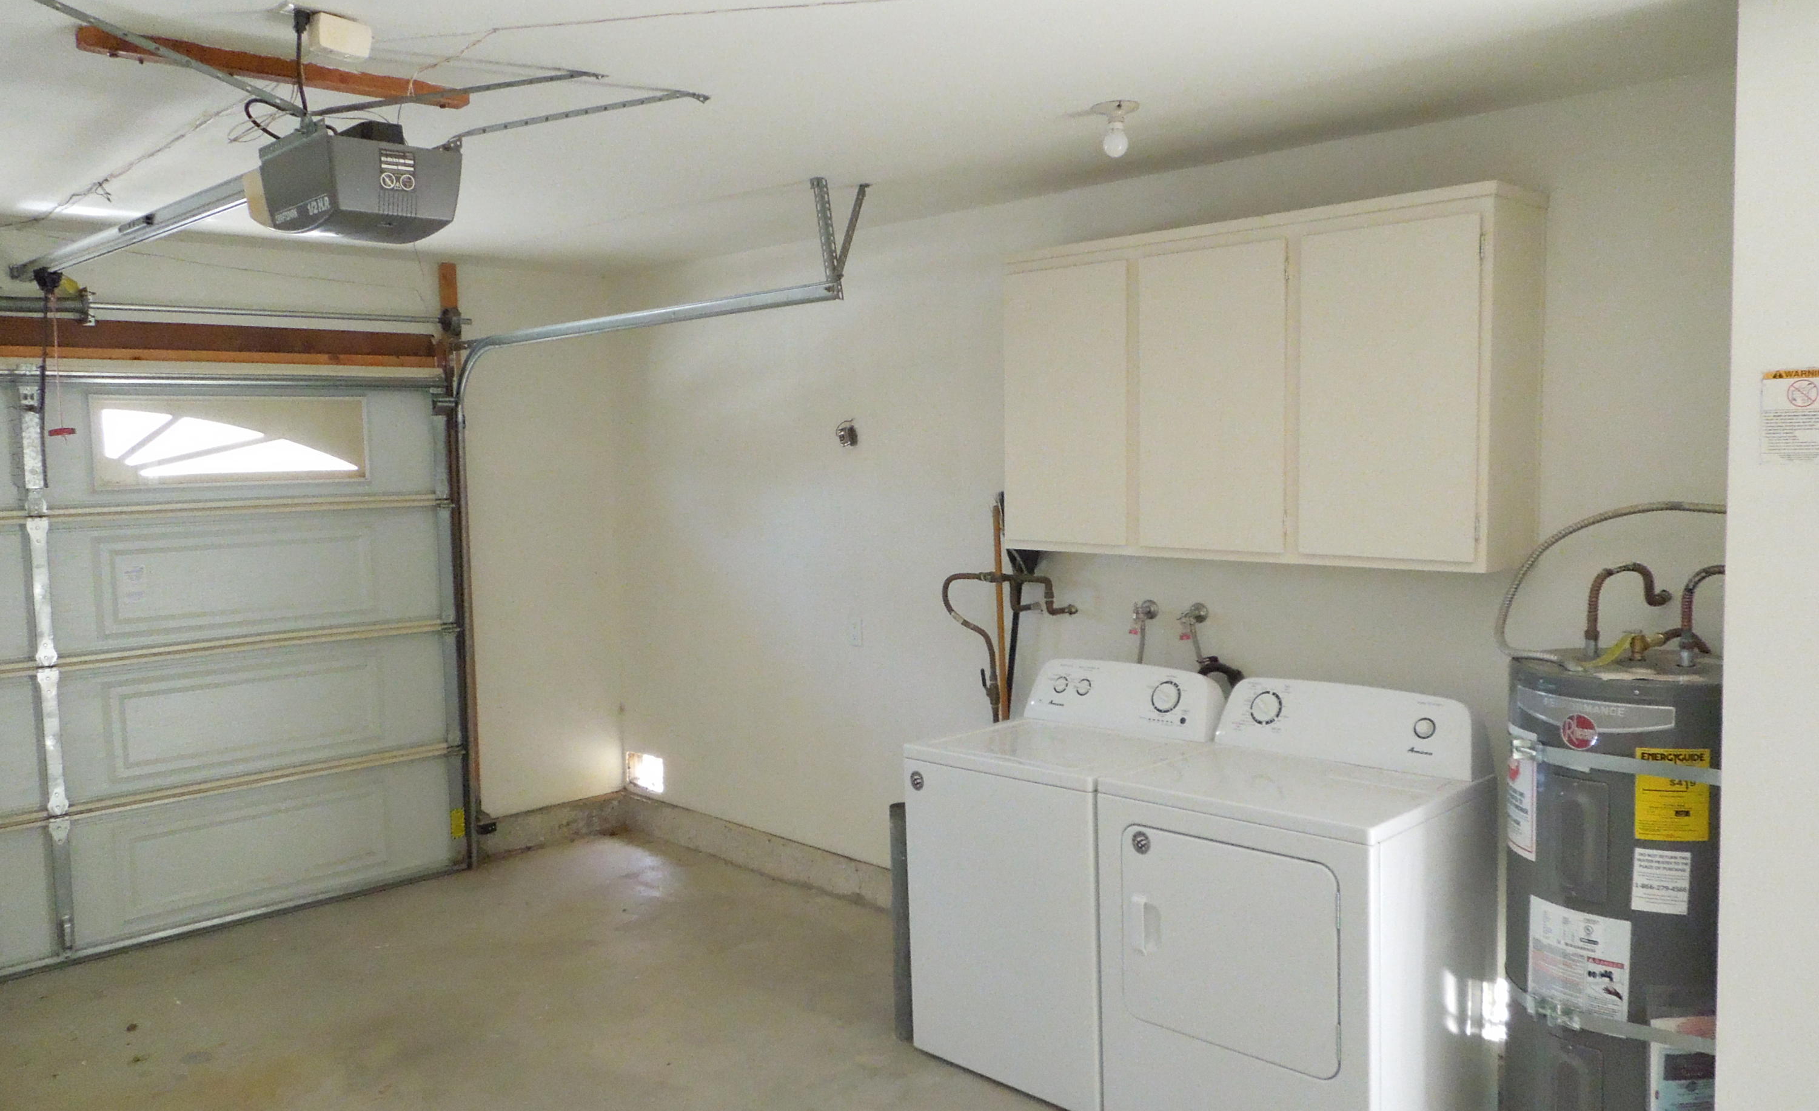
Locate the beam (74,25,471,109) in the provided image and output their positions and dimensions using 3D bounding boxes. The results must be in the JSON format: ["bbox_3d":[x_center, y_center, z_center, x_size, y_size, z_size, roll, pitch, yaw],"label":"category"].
[{"bbox_3d":[-1.395,-1.078,2.932,0.808,0.042,0.070,-4,5,-38],"label":"beam"}]

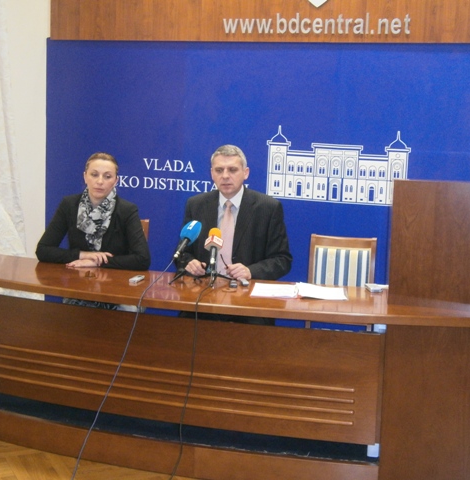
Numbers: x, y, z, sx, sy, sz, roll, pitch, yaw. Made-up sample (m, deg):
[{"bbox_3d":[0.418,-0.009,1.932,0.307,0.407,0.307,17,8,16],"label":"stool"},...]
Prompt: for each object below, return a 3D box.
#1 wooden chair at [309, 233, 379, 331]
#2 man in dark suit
[{"bbox_3d":[0.500,0.470,4.420,0.420,0.930,0.500,4,8,12],"label":"wooden chair"},{"bbox_3d":[-0.045,0.228,4.350,0.580,1.360,0.750,3,8,10],"label":"man in dark suit"}]

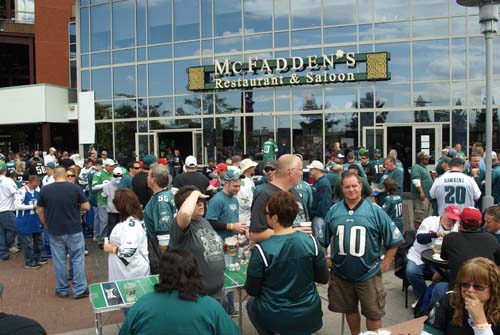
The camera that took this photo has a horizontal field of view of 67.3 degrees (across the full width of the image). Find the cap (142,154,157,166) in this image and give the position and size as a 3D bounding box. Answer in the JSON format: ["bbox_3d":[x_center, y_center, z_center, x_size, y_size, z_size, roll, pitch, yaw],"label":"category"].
[{"bbox_3d":[-1.445,-0.112,5.450,0.180,0.140,0.260,-1,3,-12],"label":"cap"}]

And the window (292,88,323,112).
[{"bbox_3d":[2.282,-2.742,15.218,1.296,0.907,0.080,0,3,18],"label":"window"}]

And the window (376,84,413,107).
[{"bbox_3d":[5.791,-2.883,15.100,1.420,0.930,0.080,0,3,12],"label":"window"}]

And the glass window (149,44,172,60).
[{"bbox_3d":[-3.885,-4.975,16.212,1.224,0.651,0.100,0,1,19],"label":"glass window"}]

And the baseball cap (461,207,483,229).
[{"bbox_3d":[2.232,0.498,3.780,0.190,0.140,0.260,1,3,27],"label":"baseball cap"}]

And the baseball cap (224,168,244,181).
[{"bbox_3d":[-0.166,0.080,4.150,0.260,0.140,0.180,0,3,12],"label":"baseball cap"}]

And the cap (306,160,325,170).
[{"bbox_3d":[0.977,-0.030,5.600,0.270,0.150,0.180,-1,3,-1],"label":"cap"}]

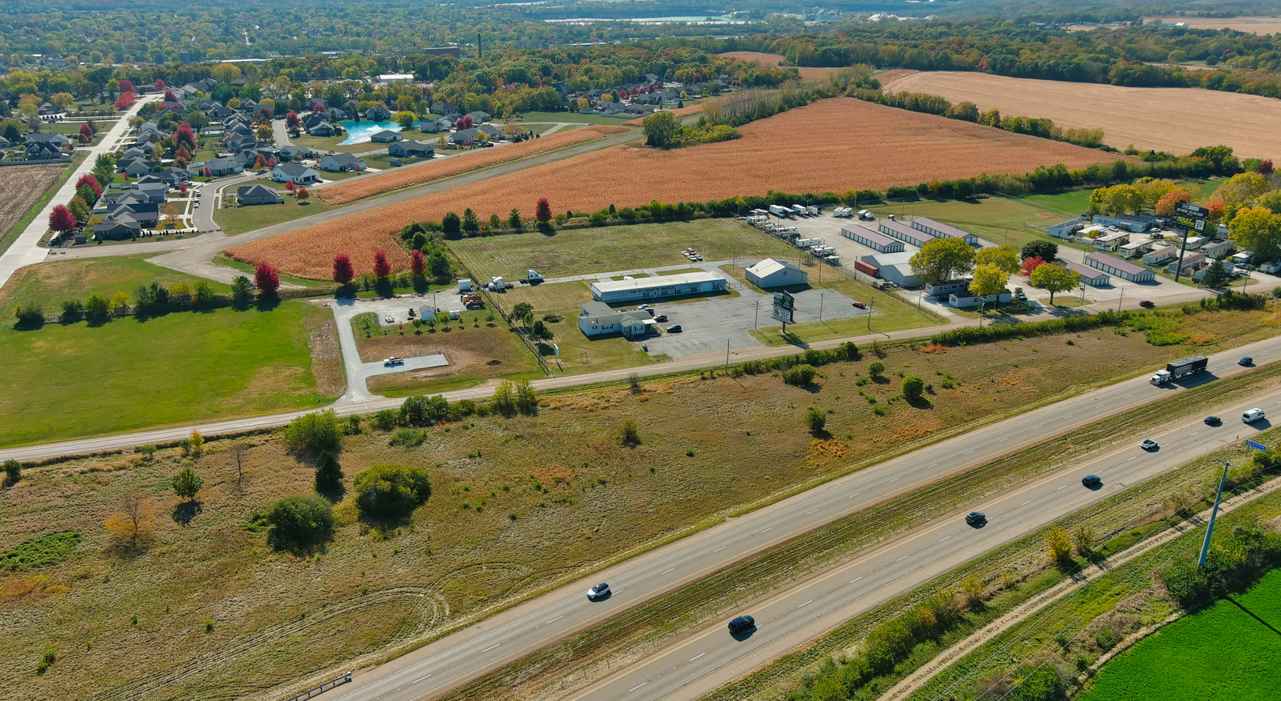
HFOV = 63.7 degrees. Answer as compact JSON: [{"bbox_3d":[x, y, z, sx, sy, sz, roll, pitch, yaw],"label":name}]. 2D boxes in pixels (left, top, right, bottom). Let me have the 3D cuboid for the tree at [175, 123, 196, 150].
[{"bbox_3d":[-261.370,-122.300,593.400,10.730,15.360,10.730,-8,22,-22],"label":"tree"}]

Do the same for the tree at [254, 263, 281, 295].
[{"bbox_3d":[-121.037,-23.422,334.527,8.400,10.966,8.400,1,20,0],"label":"tree"}]

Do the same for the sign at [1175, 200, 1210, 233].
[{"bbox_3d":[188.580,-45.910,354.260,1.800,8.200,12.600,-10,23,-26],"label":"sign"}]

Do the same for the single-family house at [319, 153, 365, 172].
[{"bbox_3d":[-155.805,-98.668,543.316,17.934,6.300,17.869,17,26,37],"label":"single-family house"}]

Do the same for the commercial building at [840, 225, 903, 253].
[{"bbox_3d":[91.920,-44.636,408.316,9.014,4.015,31.233,-7,22,-19],"label":"commercial building"}]

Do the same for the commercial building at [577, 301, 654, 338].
[{"bbox_3d":[-9.050,-10.020,311.570,20.700,4.800,23.300,-8,22,-22],"label":"commercial building"}]

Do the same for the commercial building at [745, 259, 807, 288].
[{"bbox_3d":[47.031,-27.046,355.719,17.687,6.613,12.517,-7,22,-19],"label":"commercial building"}]

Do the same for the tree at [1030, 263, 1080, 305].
[{"bbox_3d":[133.700,-21.370,333.630,15.380,13.590,15.380,9,22,21],"label":"tree"}]

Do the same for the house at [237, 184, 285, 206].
[{"bbox_3d":[-172.105,-71.036,467.356,19.000,6.900,14.800,-5,21,-16],"label":"house"}]

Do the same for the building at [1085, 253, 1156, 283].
[{"bbox_3d":[173.075,-30.340,372.199,8.716,4.021,25.126,-5,21,-15],"label":"building"}]

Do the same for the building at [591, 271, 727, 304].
[{"bbox_3d":[6.268,-21.147,342.306,43.761,4.000,10.180,-7,22,-20],"label":"building"}]

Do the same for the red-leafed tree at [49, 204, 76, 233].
[{"bbox_3d":[-230.390,-52.540,411.110,9.360,11.360,9.360,-11,23,-28],"label":"red-leafed tree"}]

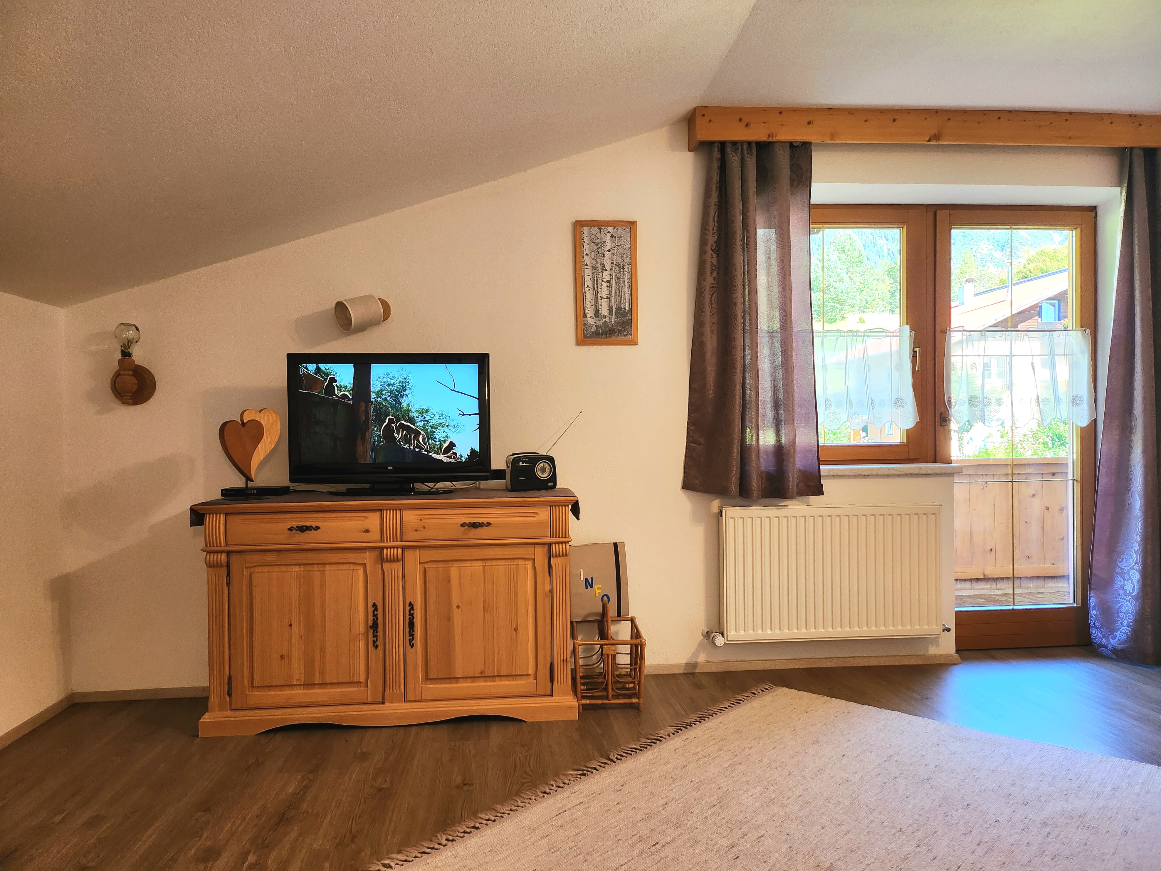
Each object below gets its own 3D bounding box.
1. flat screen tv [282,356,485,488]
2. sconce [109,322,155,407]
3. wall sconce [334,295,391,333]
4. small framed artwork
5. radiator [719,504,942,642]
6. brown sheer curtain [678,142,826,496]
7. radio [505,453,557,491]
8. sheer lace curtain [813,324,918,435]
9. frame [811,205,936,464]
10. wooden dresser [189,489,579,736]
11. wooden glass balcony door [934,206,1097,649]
[{"bbox_3d":[-0.786,-0.045,3.358,0.818,0.584,0.200,-1,1,-4],"label":"flat screen tv"},{"bbox_3d":[-1.870,-0.296,3.359,0.175,0.342,0.150,-1,1,-4],"label":"sconce"},{"bbox_3d":[-0.917,-0.510,3.401,0.218,0.149,0.200,-1,1,-4],"label":"wall sconce"},{"bbox_3d":[0.119,-0.682,3.603,0.280,0.554,0.025,-1,1,-4],"label":"small framed artwork"},{"bbox_3d":[1.135,0.620,3.657,0.991,0.593,0.105,-1,1,-4],"label":"radiator"},{"bbox_3d":[0.769,-0.518,3.593,0.619,1.602,0.140,-1,1,-4],"label":"brown sheer curtain"},{"bbox_3d":[-0.211,0.156,3.486,0.195,0.164,0.110,-1,1,-18],"label":"radio"},{"bbox_3d":[1.202,-0.274,3.932,0.927,0.509,0.040,-1,1,-4],"label":"sheer lace curtain"},{"bbox_3d":[1.204,-0.491,3.987,1.109,1.262,0.080,-1,1,-4],"label":"frame"},{"bbox_3d":[-0.755,0.687,3.307,1.469,0.878,0.422,-1,1,-4],"label":"wooden dresser"},{"bbox_3d":[2.175,-0.033,4.070,0.840,2.211,0.080,-1,1,-4],"label":"wooden glass balcony door"}]

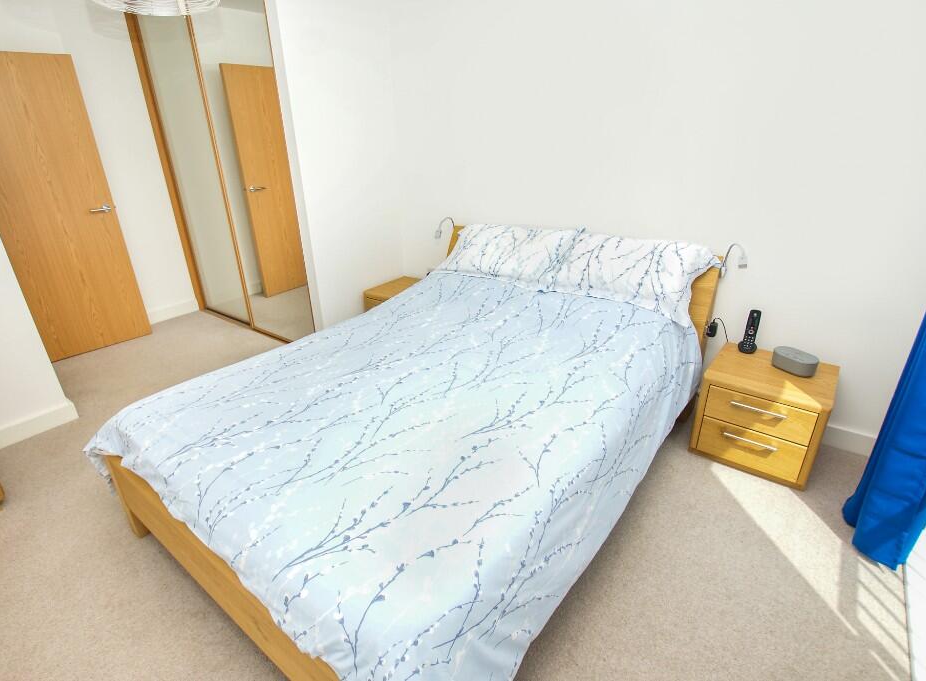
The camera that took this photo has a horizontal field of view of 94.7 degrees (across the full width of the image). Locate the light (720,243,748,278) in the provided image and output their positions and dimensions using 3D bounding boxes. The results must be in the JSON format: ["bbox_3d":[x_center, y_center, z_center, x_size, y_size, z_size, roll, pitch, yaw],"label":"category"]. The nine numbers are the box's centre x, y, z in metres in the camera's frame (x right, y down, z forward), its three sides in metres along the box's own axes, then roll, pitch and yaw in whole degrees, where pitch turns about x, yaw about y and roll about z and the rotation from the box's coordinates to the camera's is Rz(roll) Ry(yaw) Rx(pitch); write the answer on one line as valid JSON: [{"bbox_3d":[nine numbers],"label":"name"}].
[{"bbox_3d":[1.354,-0.395,2.120,0.100,0.168,0.090,15,28,34],"label":"light"}]

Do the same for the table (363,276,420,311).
[{"bbox_3d":[-0.461,-0.234,3.528,0.470,0.420,0.490,15,28,34],"label":"table"}]

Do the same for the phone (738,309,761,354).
[{"bbox_3d":[1.466,-0.041,2.173,0.080,0.192,0.085,15,28,34],"label":"phone"}]

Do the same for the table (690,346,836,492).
[{"bbox_3d":[1.452,0.334,2.071,0.465,0.414,0.482,18,29,38],"label":"table"}]

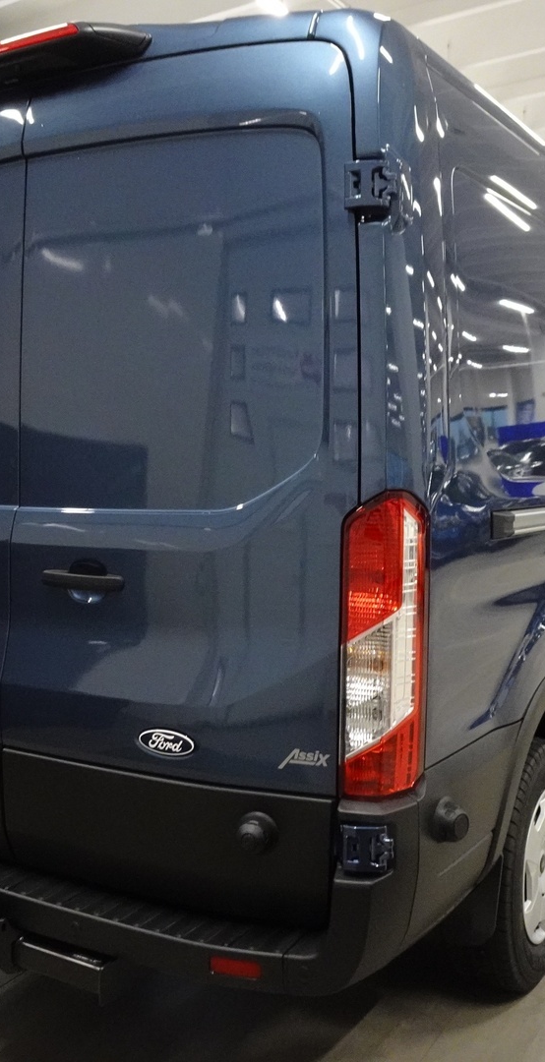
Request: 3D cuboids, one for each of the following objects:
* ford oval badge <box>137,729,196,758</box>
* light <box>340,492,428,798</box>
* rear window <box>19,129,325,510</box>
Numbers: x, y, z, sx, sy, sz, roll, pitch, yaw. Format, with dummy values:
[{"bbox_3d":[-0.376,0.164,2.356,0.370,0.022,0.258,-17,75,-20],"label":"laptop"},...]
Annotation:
[{"bbox_3d":[-0.234,0.460,2.117,0.145,0.060,0.014,2,2,25],"label":"ford oval badge"},{"bbox_3d":[0.222,0.221,1.962,0.140,0.610,0.140,2,6,32],"label":"light"},{"bbox_3d":[-0.251,-0.454,2.167,0.790,0.810,0.040,2,2,28],"label":"rear window"}]

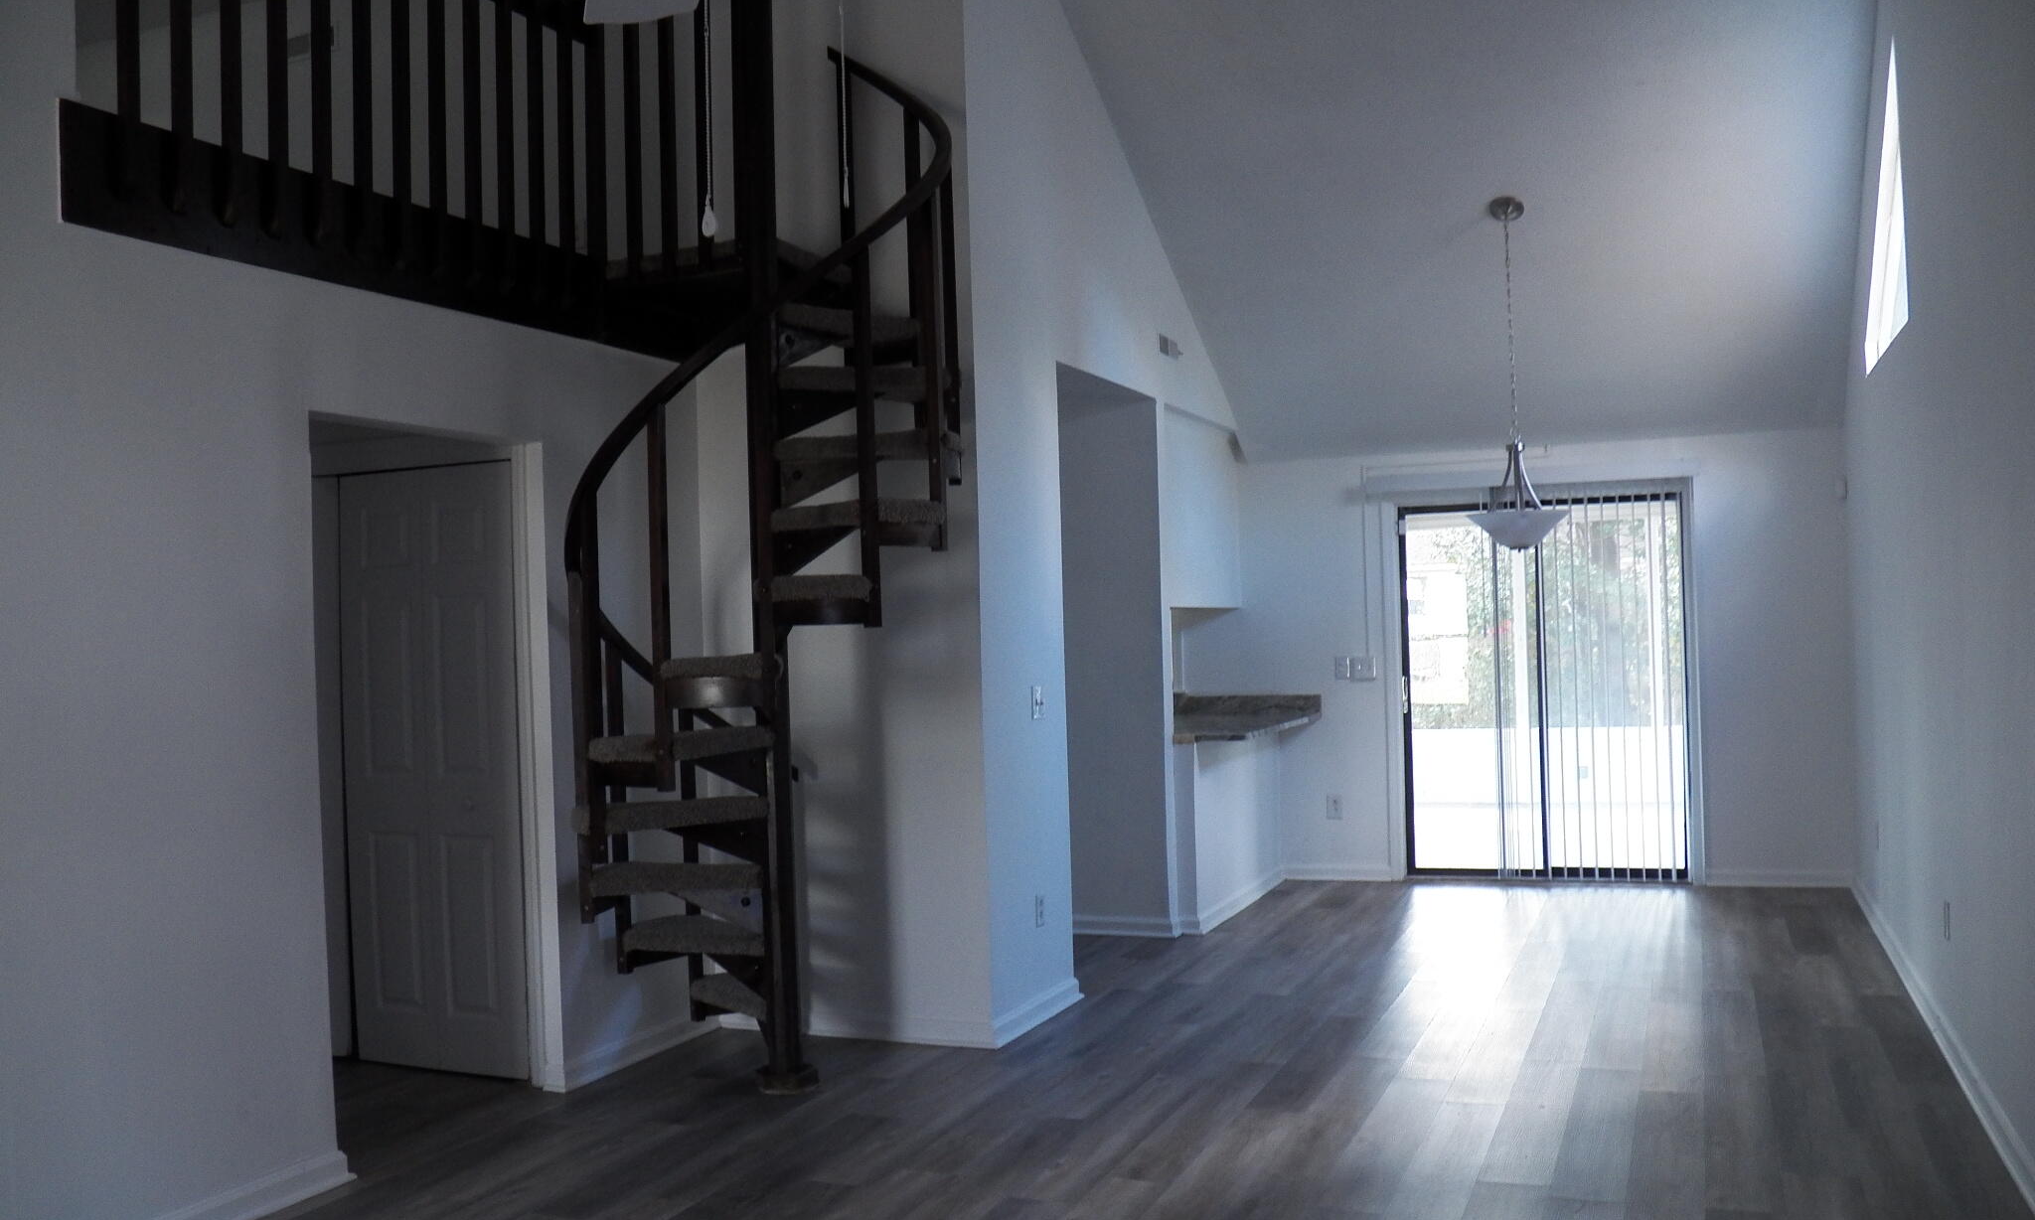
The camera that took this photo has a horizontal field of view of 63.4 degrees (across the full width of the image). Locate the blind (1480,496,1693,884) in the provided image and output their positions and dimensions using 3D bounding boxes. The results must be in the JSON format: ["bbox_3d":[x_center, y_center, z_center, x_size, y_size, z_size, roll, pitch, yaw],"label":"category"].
[{"bbox_3d":[2.925,0.389,8.479,0.991,2.004,0.090,-2,-1,20],"label":"blind"}]

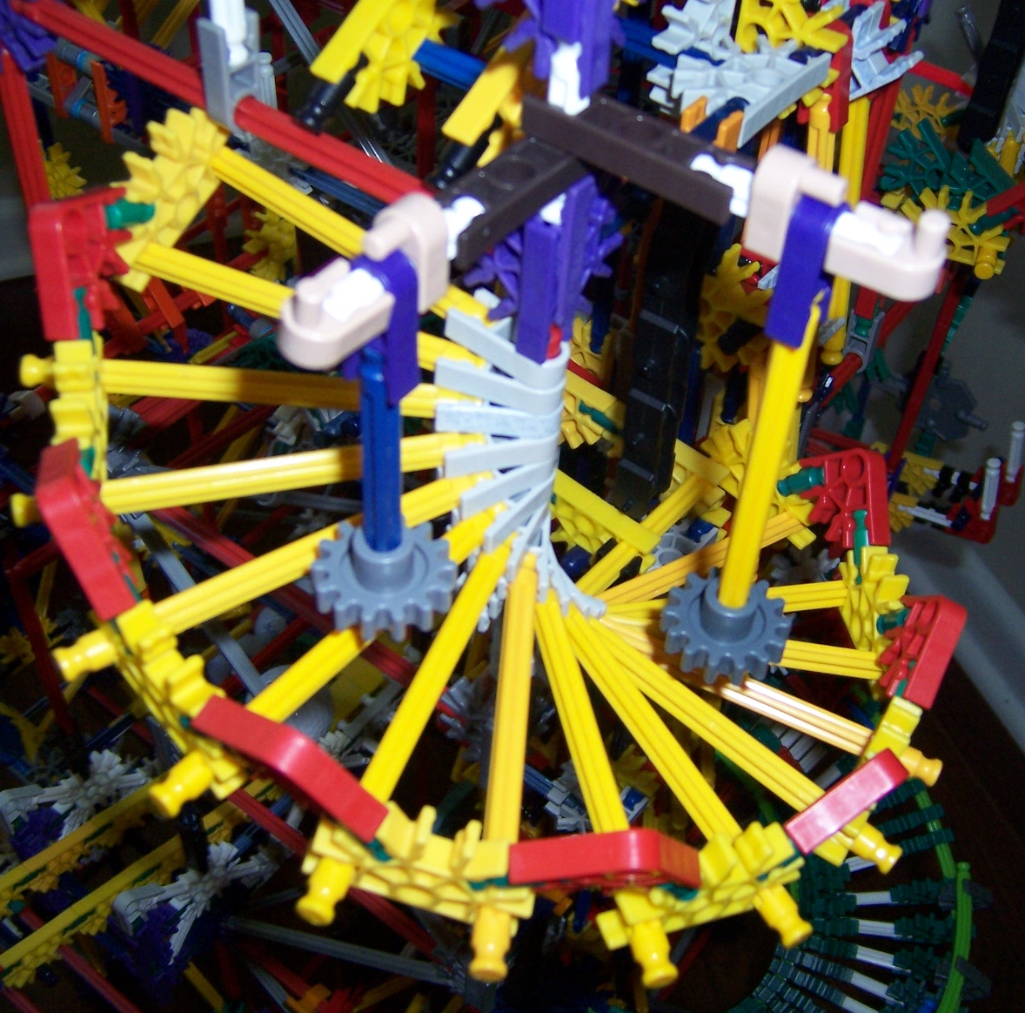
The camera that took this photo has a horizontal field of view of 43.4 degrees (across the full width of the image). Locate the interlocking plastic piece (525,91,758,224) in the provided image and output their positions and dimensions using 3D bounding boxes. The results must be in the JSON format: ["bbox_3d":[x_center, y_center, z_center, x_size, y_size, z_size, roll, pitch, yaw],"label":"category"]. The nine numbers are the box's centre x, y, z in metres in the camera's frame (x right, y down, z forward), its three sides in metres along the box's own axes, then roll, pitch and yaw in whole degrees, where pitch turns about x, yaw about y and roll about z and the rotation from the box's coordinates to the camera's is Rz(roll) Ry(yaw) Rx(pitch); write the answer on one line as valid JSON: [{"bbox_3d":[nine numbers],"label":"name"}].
[{"bbox_3d":[0.019,-0.054,0.194,0.036,0.006,0.009,29,53,19],"label":"interlocking plastic piece"}]

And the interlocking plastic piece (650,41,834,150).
[{"bbox_3d":[0.047,-0.089,0.267,0.023,0.006,0.037,30,53,22],"label":"interlocking plastic piece"}]

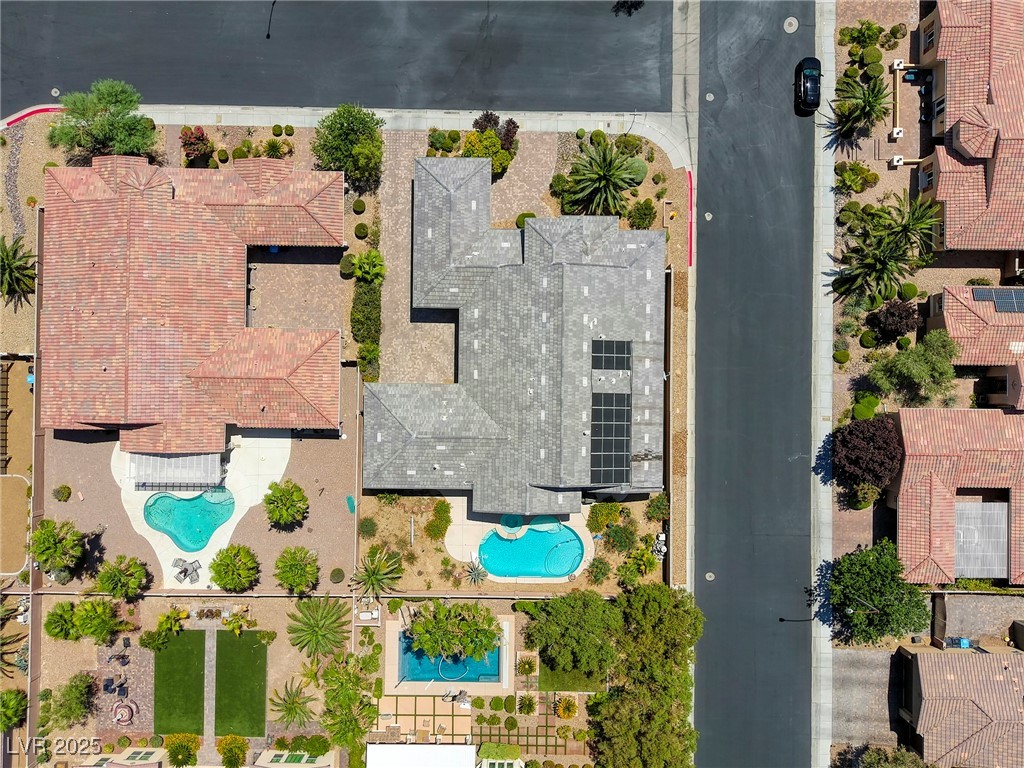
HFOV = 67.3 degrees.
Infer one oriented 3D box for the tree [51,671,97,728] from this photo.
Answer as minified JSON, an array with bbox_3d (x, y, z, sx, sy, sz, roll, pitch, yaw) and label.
[{"bbox_3d":[-38.370,27.740,67.500,3.700,4.000,3.900,0,90,0],"label":"tree"}]

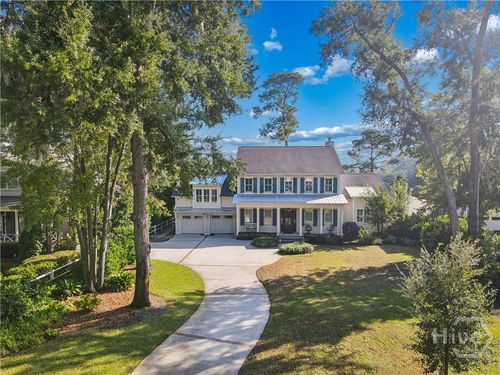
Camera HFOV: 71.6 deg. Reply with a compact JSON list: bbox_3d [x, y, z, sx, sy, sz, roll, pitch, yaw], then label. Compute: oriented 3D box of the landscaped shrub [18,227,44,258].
[{"bbox_3d":[-18.416,4.557,29.218,2.130,2.470,2.000,0,2,2],"label":"landscaped shrub"}]

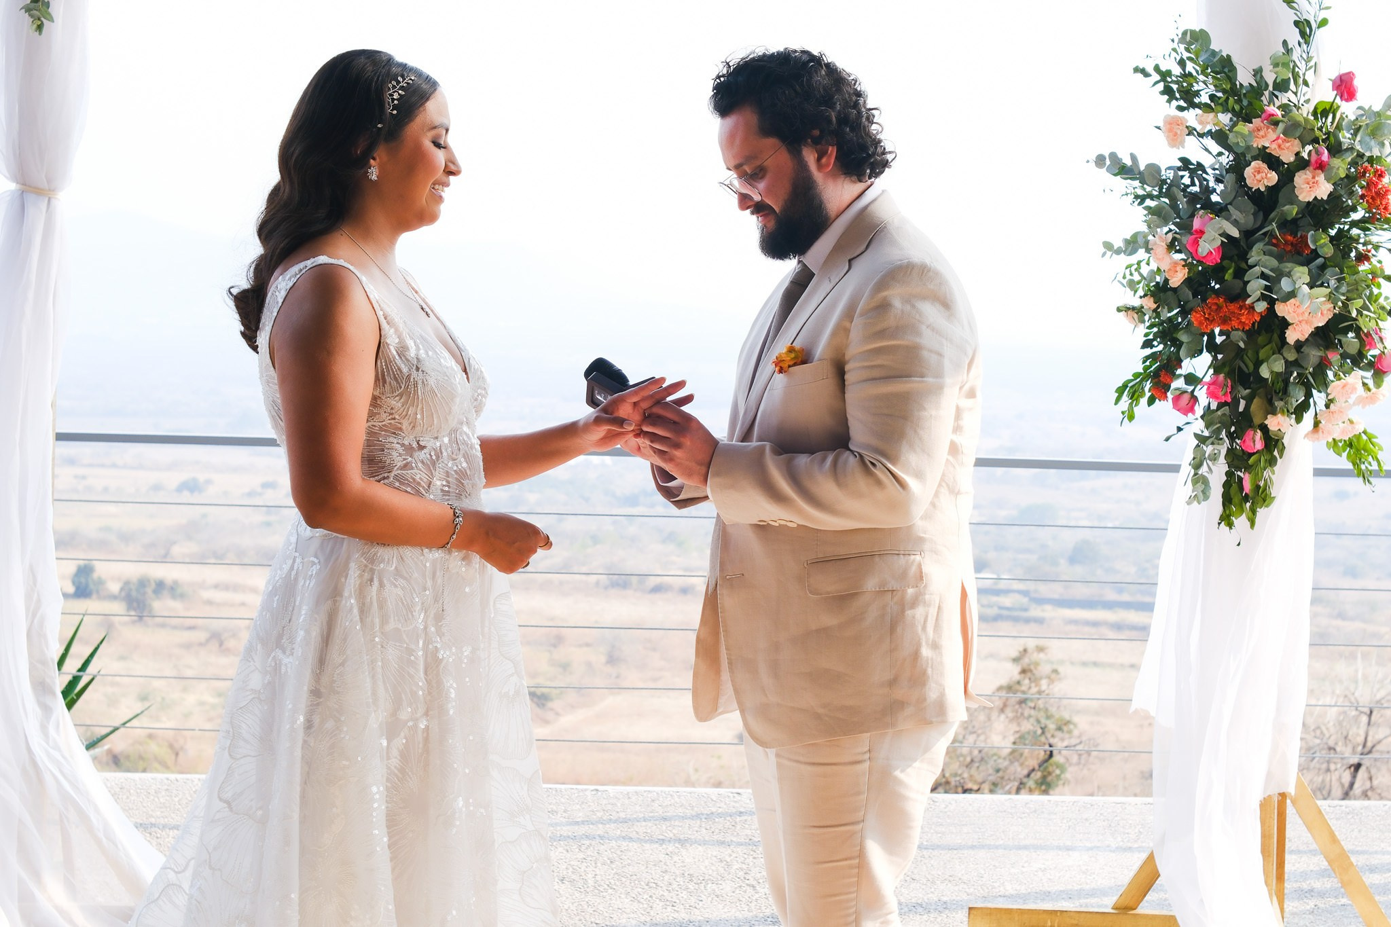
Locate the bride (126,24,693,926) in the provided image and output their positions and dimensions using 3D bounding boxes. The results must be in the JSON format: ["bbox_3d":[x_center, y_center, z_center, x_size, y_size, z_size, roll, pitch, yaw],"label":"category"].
[{"bbox_3d":[-0.530,0.254,1.850,1.000,1.700,0.750,2,6,9],"label":"bride"}]

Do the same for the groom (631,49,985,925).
[{"bbox_3d":[0.165,0.269,1.861,0.540,1.740,0.560,0,6,-16],"label":"groom"}]

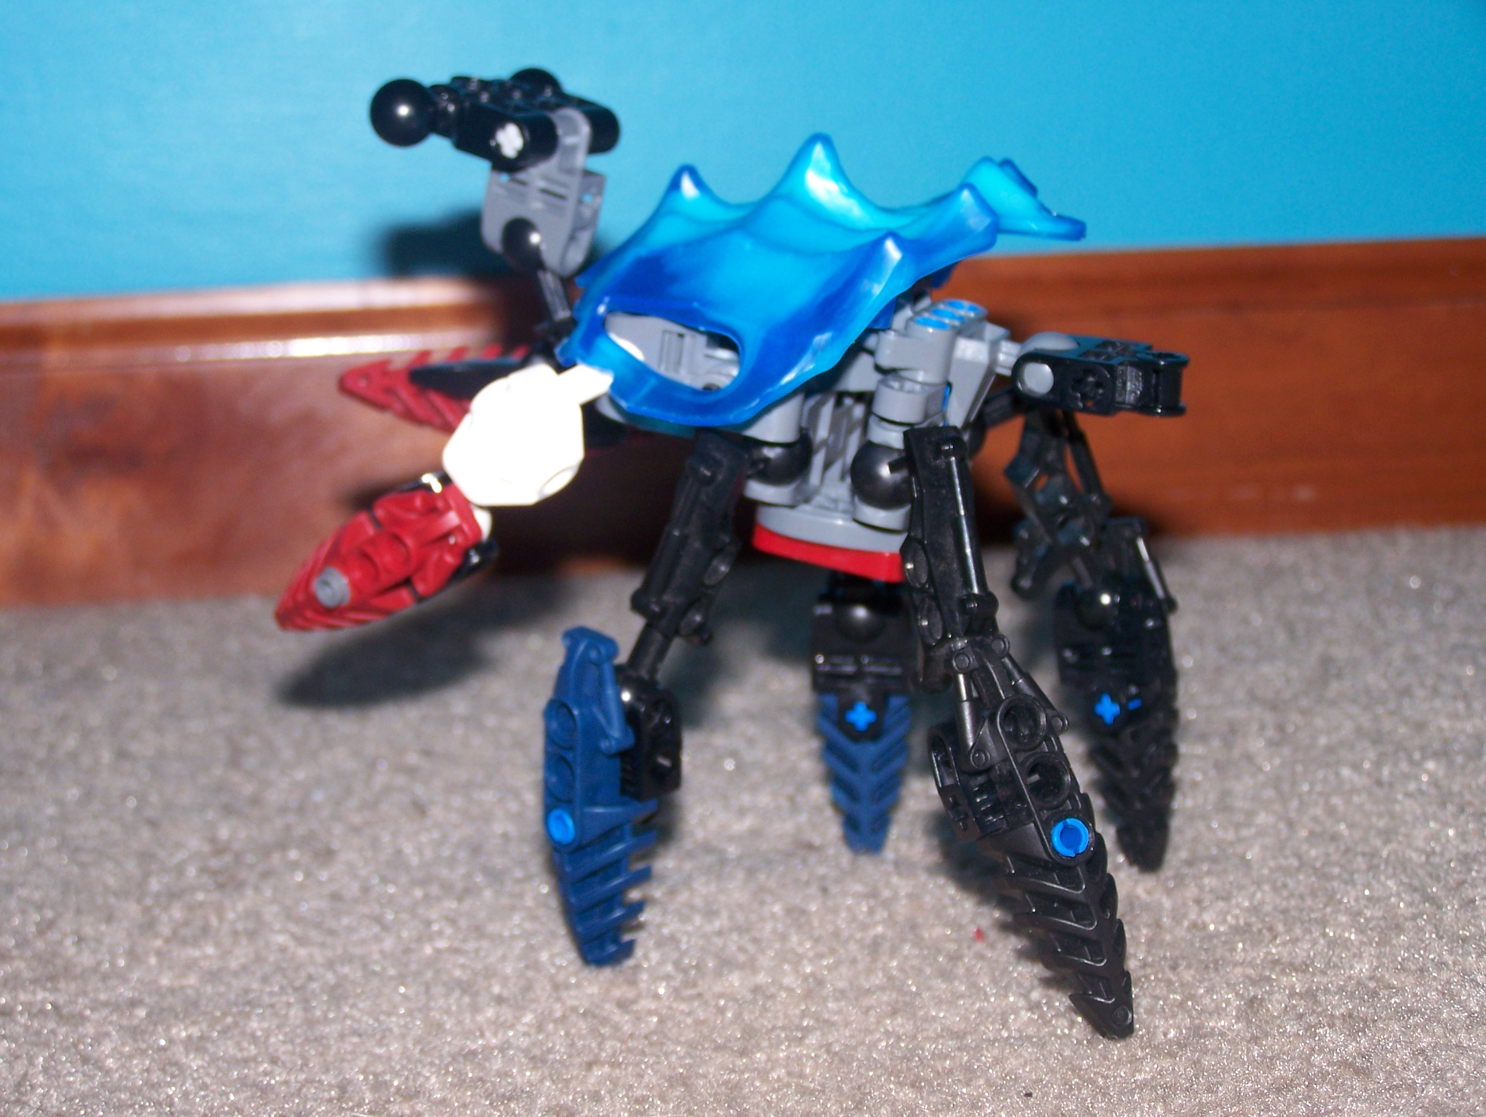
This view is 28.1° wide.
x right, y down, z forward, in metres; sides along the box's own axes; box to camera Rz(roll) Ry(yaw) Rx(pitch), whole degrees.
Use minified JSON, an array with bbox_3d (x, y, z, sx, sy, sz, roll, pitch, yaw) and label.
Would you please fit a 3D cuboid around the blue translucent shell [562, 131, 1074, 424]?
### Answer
[{"bbox_3d":[0.011,-0.040,0.435,0.065,0.038,0.055,-13,14,-36],"label":"blue translucent shell"}]

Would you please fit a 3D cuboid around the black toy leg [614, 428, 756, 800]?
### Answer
[{"bbox_3d":[-0.009,0.008,0.421,0.016,0.054,0.014,0,-18,30],"label":"black toy leg"}]

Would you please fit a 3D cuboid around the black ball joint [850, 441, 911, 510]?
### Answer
[{"bbox_3d":[0.020,-0.012,0.412,0.010,0.010,0.010,0,7,18],"label":"black ball joint"}]

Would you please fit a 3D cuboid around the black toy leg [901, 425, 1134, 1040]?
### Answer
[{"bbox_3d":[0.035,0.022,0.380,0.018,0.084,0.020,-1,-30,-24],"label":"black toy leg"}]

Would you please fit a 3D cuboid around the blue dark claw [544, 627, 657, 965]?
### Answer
[{"bbox_3d":[-0.020,0.033,0.413,0.014,0.049,0.015,-6,5,-42],"label":"blue dark claw"}]

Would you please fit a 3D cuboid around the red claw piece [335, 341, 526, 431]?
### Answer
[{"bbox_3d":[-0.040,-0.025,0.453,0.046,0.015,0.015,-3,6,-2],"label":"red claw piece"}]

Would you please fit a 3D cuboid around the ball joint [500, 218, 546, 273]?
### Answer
[{"bbox_3d":[-0.033,-0.047,0.446,0.010,0.010,0.010,0,7,18],"label":"ball joint"}]

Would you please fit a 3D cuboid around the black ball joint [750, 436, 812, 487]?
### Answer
[{"bbox_3d":[0.005,-0.016,0.436,0.010,0.010,0.010,0,7,18],"label":"black ball joint"}]

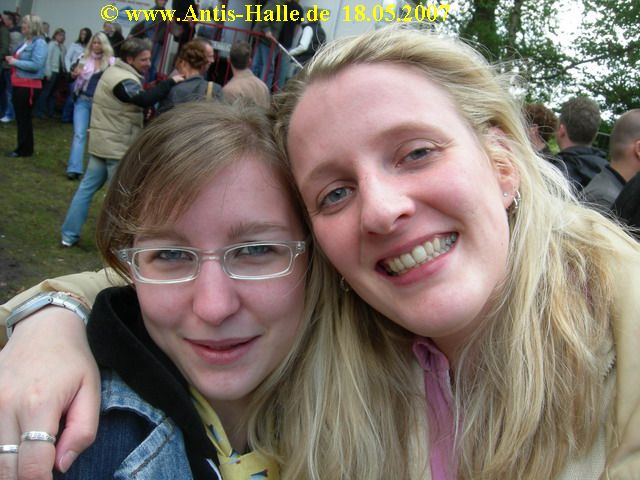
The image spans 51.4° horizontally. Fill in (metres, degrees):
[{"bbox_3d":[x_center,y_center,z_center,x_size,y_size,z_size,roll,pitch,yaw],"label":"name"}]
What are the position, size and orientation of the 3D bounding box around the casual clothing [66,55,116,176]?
[{"bbox_3d":[-2.686,-1.436,7.730,0.490,1.420,0.320,11,12,-8],"label":"casual clothing"}]

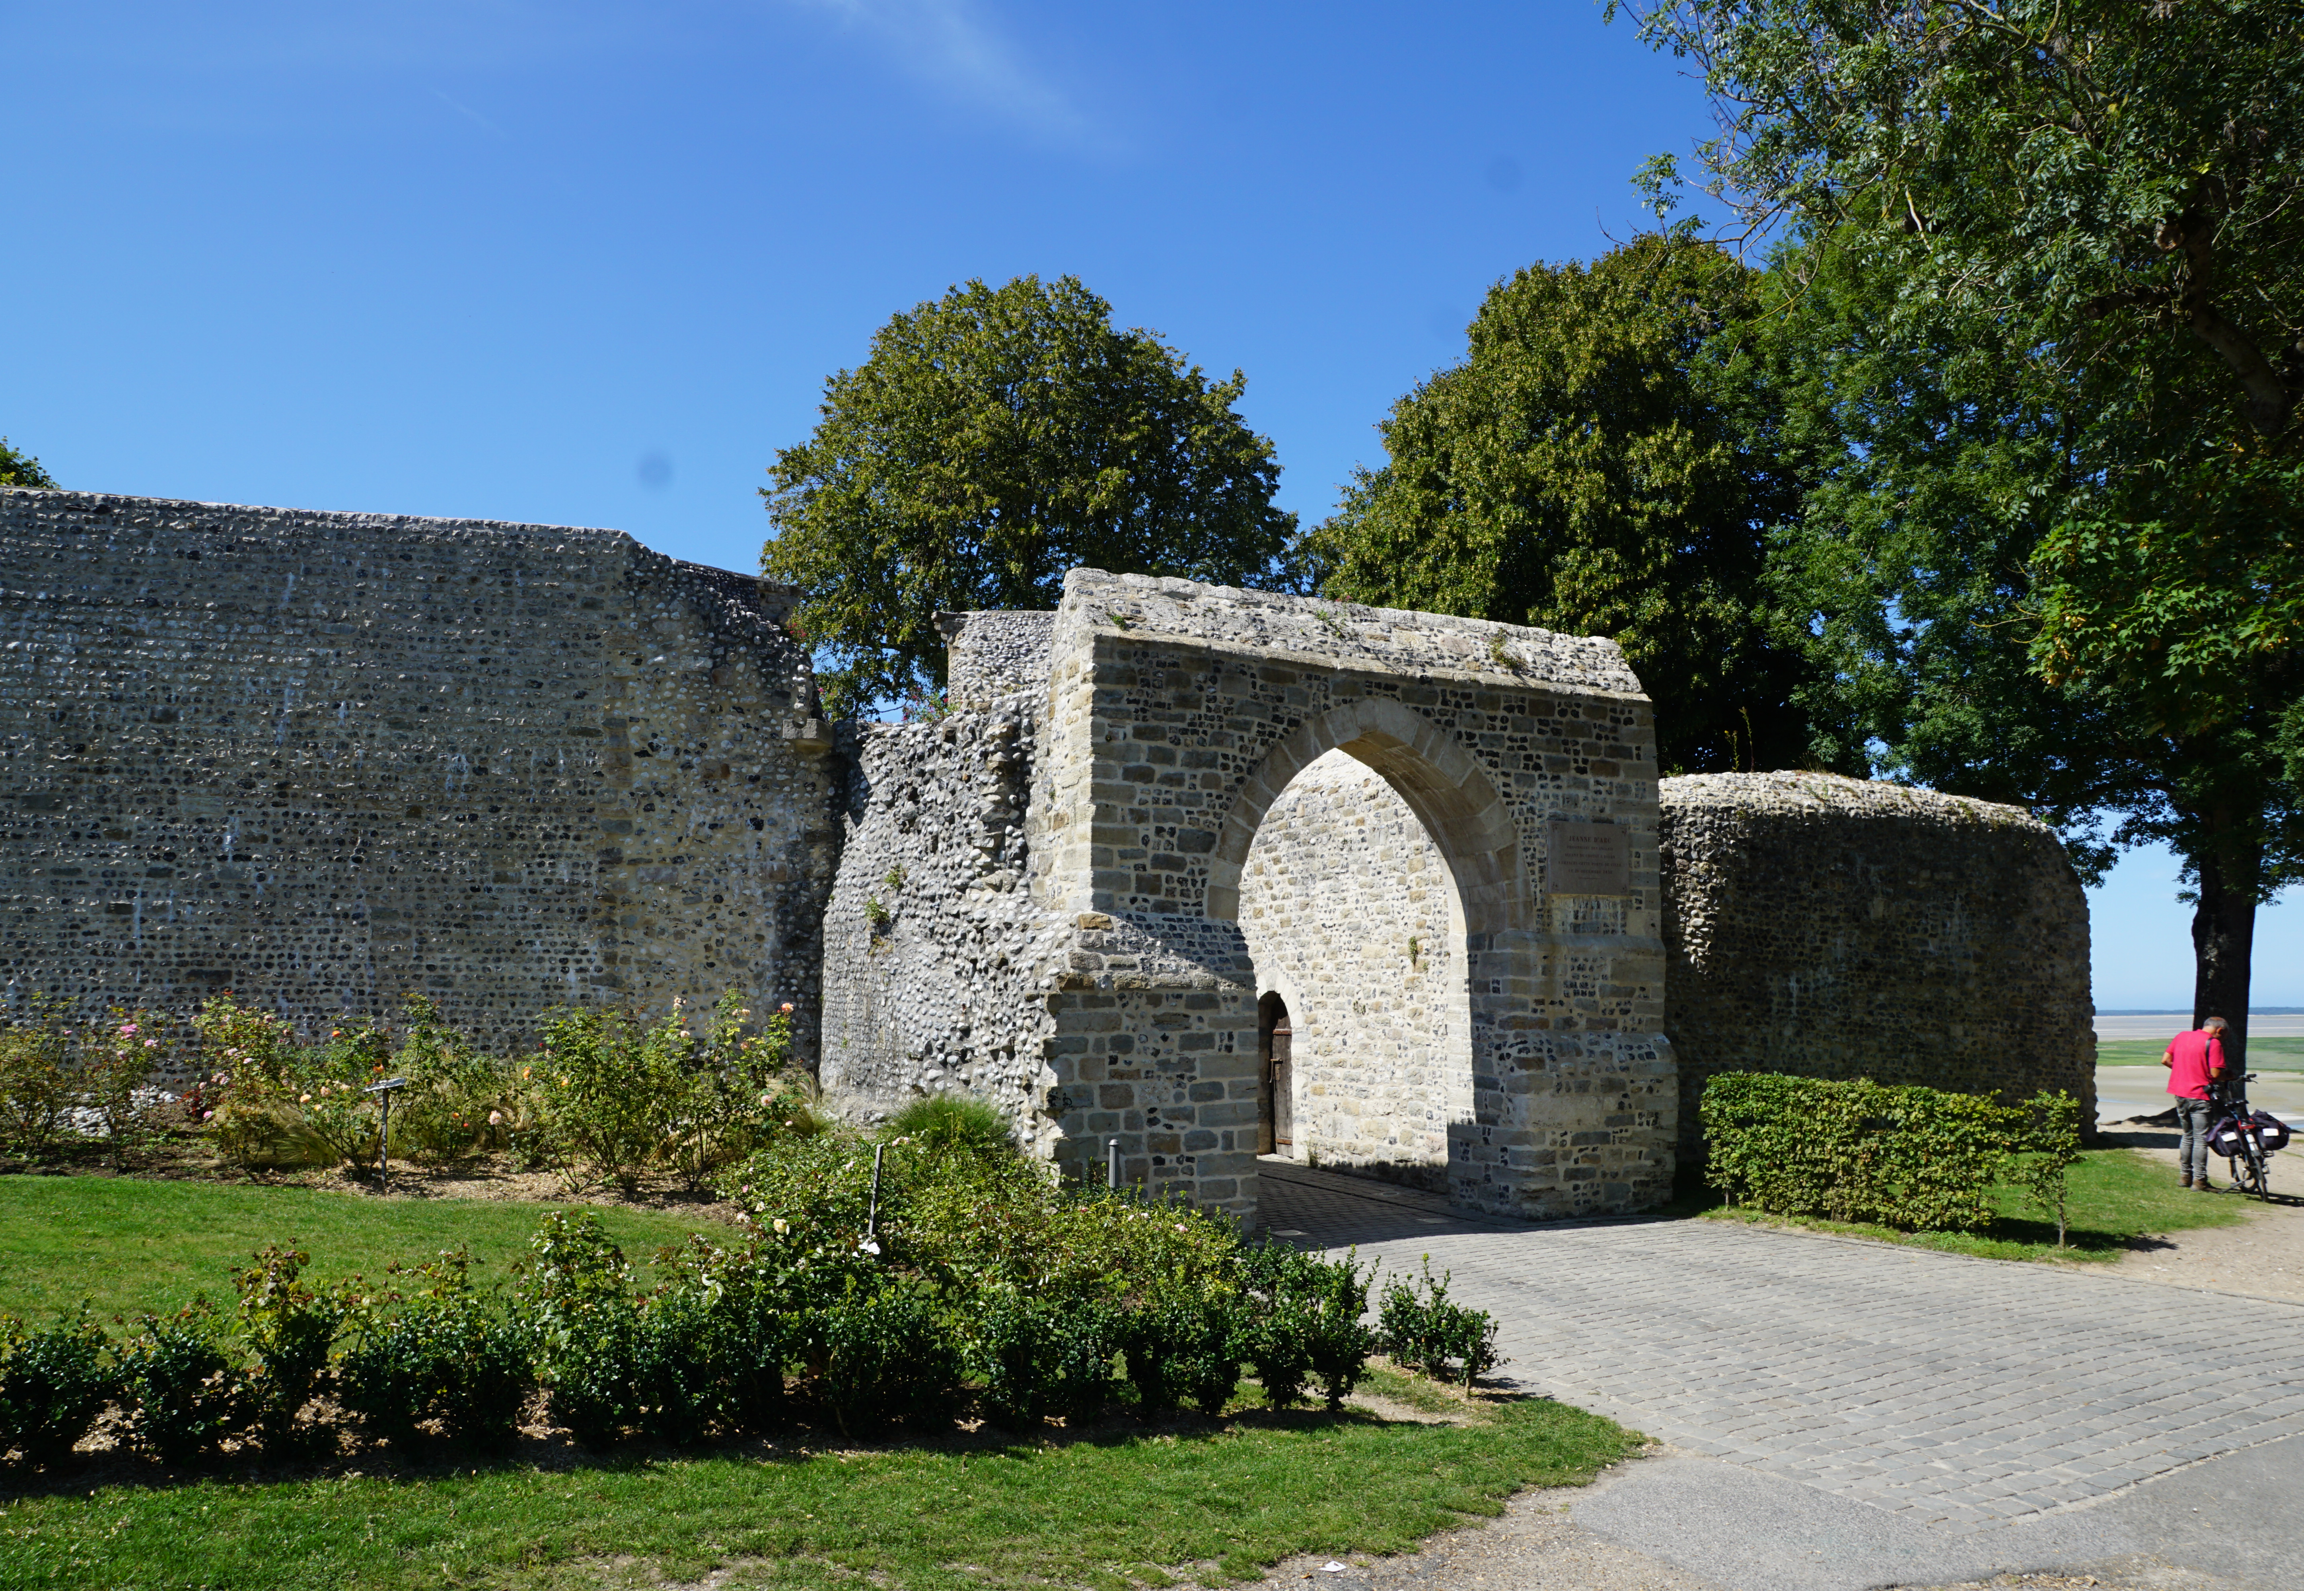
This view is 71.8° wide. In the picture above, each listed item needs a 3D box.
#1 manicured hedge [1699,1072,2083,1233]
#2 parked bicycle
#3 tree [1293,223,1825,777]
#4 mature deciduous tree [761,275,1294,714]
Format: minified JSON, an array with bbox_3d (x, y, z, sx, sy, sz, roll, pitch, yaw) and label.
[{"bbox_3d":[5.798,2.880,12.751,0.550,1.120,3.000,5,-10,-35],"label":"manicured hedge"},{"bbox_3d":[10.111,3.166,14.742,0.650,1.070,1.720,-4,-9,23],"label":"parked bicycle"},{"bbox_3d":[6.856,-2.529,24.611,9.200,13.057,9.000,0,-8,0],"label":"tree"},{"bbox_3d":[-2.047,-2.326,26.106,9.200,13.131,9.000,0,-8,0],"label":"mature deciduous tree"}]

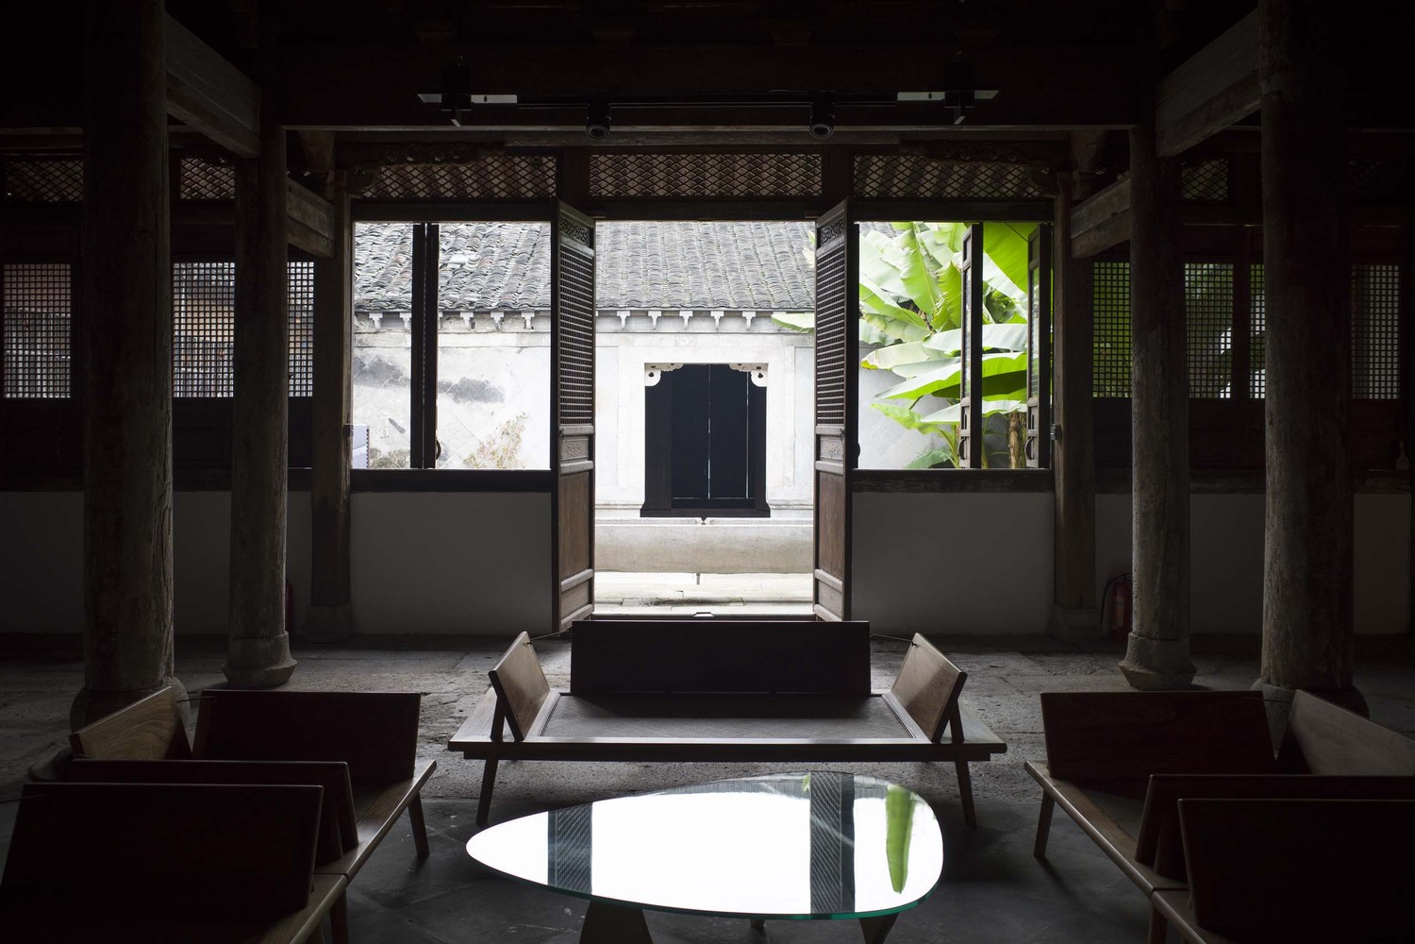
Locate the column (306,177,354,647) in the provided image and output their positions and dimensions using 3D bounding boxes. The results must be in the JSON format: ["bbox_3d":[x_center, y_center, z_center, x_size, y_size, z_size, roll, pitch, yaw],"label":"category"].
[{"bbox_3d":[-2.588,-0.409,7.556,0.304,3.111,0.304,0,2,0],"label":"column"}]

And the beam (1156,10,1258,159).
[{"bbox_3d":[2.690,-1.990,5.770,0.200,0.460,1.200,0,1,0],"label":"beam"}]

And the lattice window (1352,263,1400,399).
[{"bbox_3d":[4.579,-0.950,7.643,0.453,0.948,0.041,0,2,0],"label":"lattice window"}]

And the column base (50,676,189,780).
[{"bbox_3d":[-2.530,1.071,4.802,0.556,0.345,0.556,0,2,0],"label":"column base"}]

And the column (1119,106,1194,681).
[{"bbox_3d":[2.660,-0.410,6.500,0.430,3.420,0.430,0,1,0],"label":"column"}]

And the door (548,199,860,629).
[{"bbox_3d":[-0.020,-0.386,7.700,2.060,2.900,0.740,0,1,0],"label":"door"}]

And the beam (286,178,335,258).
[{"bbox_3d":[-2.596,-1.606,6.888,0.124,0.350,1.133,0,2,0],"label":"beam"}]

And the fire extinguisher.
[{"bbox_3d":[2.786,0.922,7.447,0.206,0.469,0.154,0,2,0],"label":"fire extinguisher"}]

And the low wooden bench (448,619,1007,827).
[{"bbox_3d":[0.068,1.000,4.570,2.060,0.600,1.000,0,1,0],"label":"low wooden bench"}]

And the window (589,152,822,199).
[{"bbox_3d":[-0.015,-2.041,7.579,1.627,0.325,0.051,0,2,0],"label":"window"}]

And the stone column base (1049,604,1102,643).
[{"bbox_3d":[2.644,1.096,7.900,0.390,0.270,0.370,0,1,0],"label":"stone column base"}]

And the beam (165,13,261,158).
[{"bbox_3d":[-2.556,-1.921,5.497,0.134,0.371,1.288,0,2,0],"label":"beam"}]

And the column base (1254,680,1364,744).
[{"bbox_3d":[2.655,1.087,4.854,0.515,0.335,0.515,0,2,0],"label":"column base"}]

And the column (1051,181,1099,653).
[{"bbox_3d":[2.646,-0.482,7.930,0.350,3.370,0.350,0,1,0],"label":"column"}]

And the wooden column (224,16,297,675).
[{"bbox_3d":[-2.640,-0.690,6.500,0.420,3.950,0.420,0,1,0],"label":"wooden column"}]

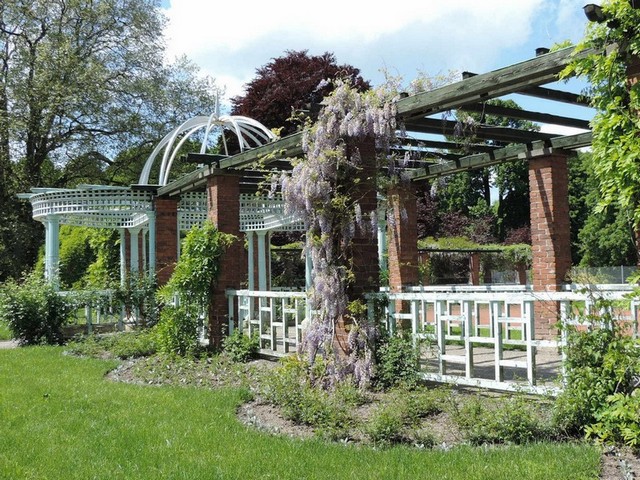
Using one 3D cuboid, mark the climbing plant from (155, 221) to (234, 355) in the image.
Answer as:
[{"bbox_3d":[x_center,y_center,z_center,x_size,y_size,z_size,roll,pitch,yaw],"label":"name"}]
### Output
[{"bbox_3d":[-1.975,0.744,11.729,1.170,2.040,0.900,-1,-4,0],"label":"climbing plant"}]

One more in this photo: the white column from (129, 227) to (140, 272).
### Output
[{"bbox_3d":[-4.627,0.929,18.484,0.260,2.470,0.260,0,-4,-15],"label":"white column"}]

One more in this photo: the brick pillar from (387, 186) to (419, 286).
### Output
[{"bbox_3d":[1.489,0.374,13.302,0.375,2.700,0.375,1,-4,-32],"label":"brick pillar"}]

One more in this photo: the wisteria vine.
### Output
[{"bbox_3d":[0.227,-0.075,8.172,1.230,3.290,1.050,-1,-4,0],"label":"wisteria vine"}]

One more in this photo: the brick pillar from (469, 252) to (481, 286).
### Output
[{"bbox_3d":[8.295,1.974,39.446,0.380,2.680,0.380,1,-4,-28],"label":"brick pillar"}]

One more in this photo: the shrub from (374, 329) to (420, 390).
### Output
[{"bbox_3d":[0.795,1.229,7.585,0.450,0.570,0.430,-1,-4,0],"label":"shrub"}]

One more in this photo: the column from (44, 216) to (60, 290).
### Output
[{"bbox_3d":[-5.350,0.722,14.891,0.250,2.460,0.250,0,-4,-15],"label":"column"}]

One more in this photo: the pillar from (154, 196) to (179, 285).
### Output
[{"bbox_3d":[-2.983,0.531,14.400,0.375,2.690,0.375,1,-4,-24],"label":"pillar"}]

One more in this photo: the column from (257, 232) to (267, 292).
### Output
[{"bbox_3d":[-1.530,0.958,19.782,0.260,2.470,0.260,0,-4,-15],"label":"column"}]

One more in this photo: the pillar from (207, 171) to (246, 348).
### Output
[{"bbox_3d":[-1.529,0.332,11.755,0.375,2.730,0.375,1,-4,-32],"label":"pillar"}]

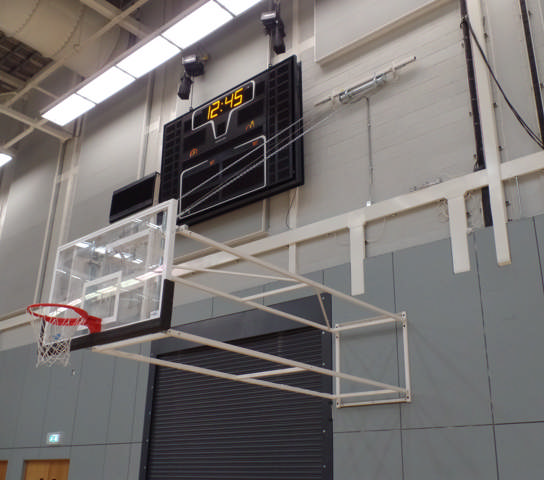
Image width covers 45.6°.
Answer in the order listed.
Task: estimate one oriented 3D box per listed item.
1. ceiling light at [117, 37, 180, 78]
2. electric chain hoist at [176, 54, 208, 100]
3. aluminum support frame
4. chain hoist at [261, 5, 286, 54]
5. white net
[{"bbox_3d":[-2.450,-3.660,12.872,1.441,0.120,0.547,-17,-28,39],"label":"ceiling light"},{"bbox_3d":[-1.510,-3.054,12.165,0.360,0.700,0.360,-17,-28,39],"label":"electric chain hoist"},{"bbox_3d":[0.038,0.962,6.807,1.060,1.090,3.600,-17,-28,39],"label":"aluminum support frame"},{"bbox_3d":[0.017,-3.552,10.891,0.320,0.750,0.320,-17,-28,39],"label":"chain hoist"},{"bbox_3d":[-1.822,0.807,5.436,0.460,0.440,0.460,-17,-28,39],"label":"white net"}]

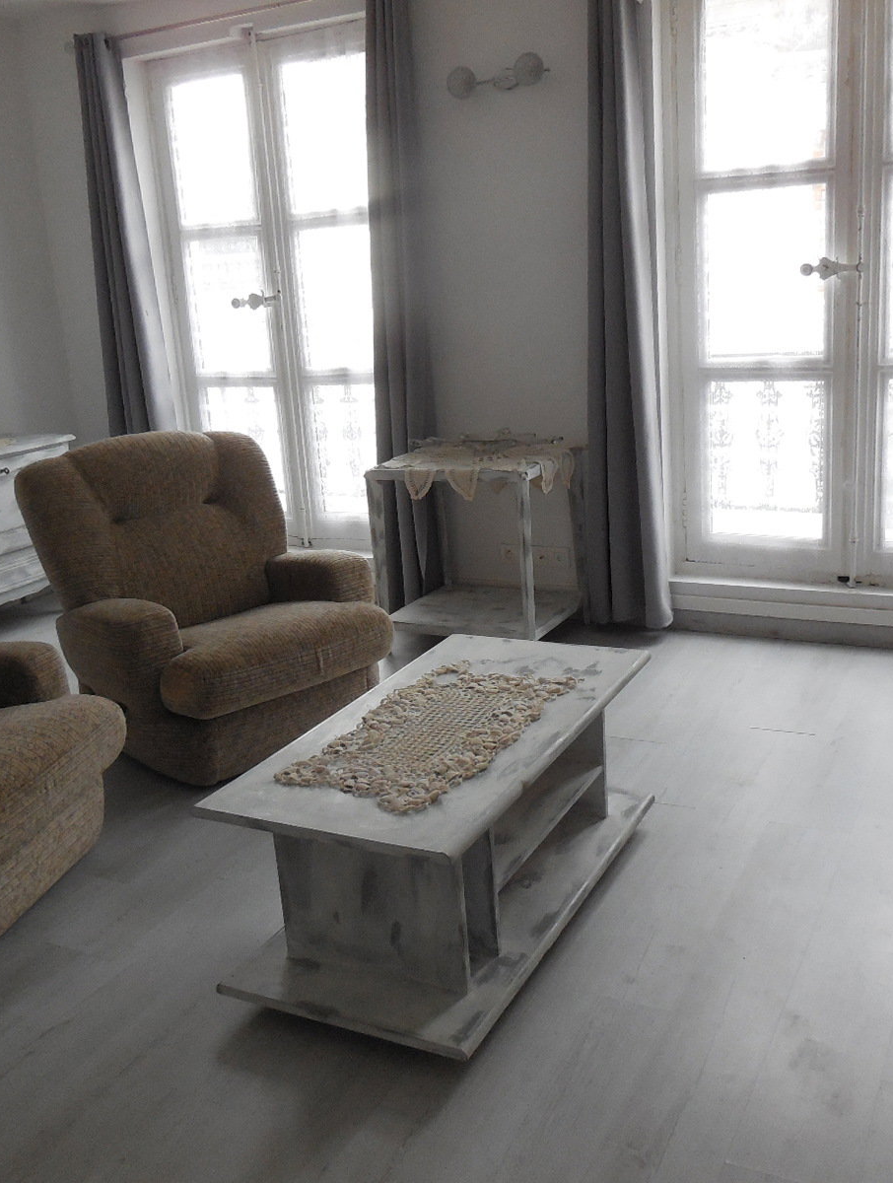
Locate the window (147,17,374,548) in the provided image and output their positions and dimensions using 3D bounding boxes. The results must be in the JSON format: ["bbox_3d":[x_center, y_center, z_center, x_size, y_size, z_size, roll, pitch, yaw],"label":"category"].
[{"bbox_3d":[-0.735,-1.287,5.121,1.197,2.217,0.095,4,17,28],"label":"window"}]

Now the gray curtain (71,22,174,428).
[{"bbox_3d":[-1.483,-1.269,5.417,0.408,2.557,0.129,4,17,28],"label":"gray curtain"}]

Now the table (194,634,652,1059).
[{"bbox_3d":[0.026,0.502,2.576,0.551,0.428,1.088,4,17,27],"label":"table"}]

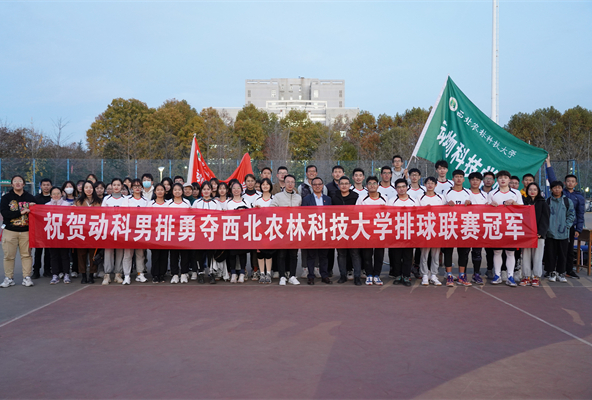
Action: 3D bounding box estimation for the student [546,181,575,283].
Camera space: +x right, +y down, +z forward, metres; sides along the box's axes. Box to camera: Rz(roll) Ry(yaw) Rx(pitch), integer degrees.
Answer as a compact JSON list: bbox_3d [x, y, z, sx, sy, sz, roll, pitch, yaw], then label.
[{"bbox_3d":[4.465,0.524,8.421,0.500,1.682,0.360,0,1,7],"label":"student"}]

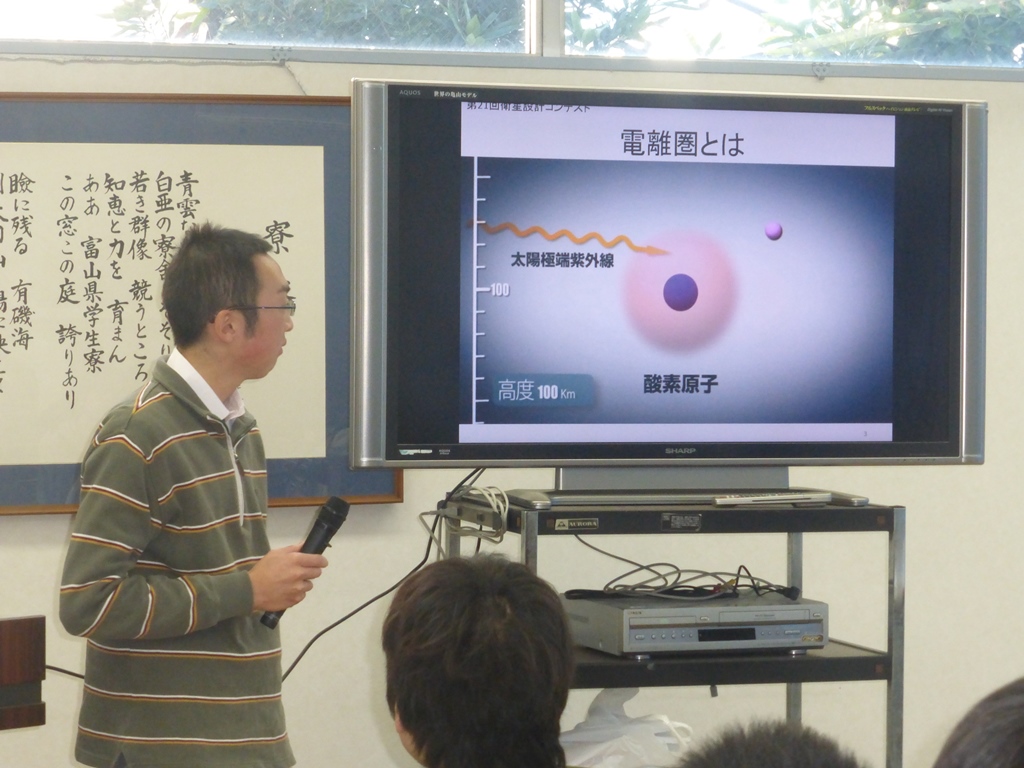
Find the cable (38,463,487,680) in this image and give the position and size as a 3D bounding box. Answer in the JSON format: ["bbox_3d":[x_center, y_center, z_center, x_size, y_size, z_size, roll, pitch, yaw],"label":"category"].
[{"bbox_3d":[-0.410,0.360,5.220,0.170,0.390,1.100,1,1,41],"label":"cable"}]

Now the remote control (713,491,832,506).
[{"bbox_3d":[0.496,0.220,5.460,0.222,0.025,0.050,-1,1,-11],"label":"remote control"}]

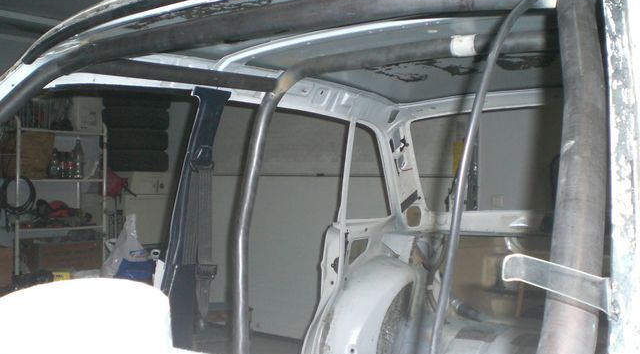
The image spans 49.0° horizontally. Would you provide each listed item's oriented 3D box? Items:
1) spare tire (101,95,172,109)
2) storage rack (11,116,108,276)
[{"bbox_3d":[-1.700,-0.700,6.480,0.600,0.190,0.600,1,0,-14],"label":"spare tire"},{"bbox_3d":[-2.280,0.345,5.940,0.460,1.650,0.780,0,0,43],"label":"storage rack"}]

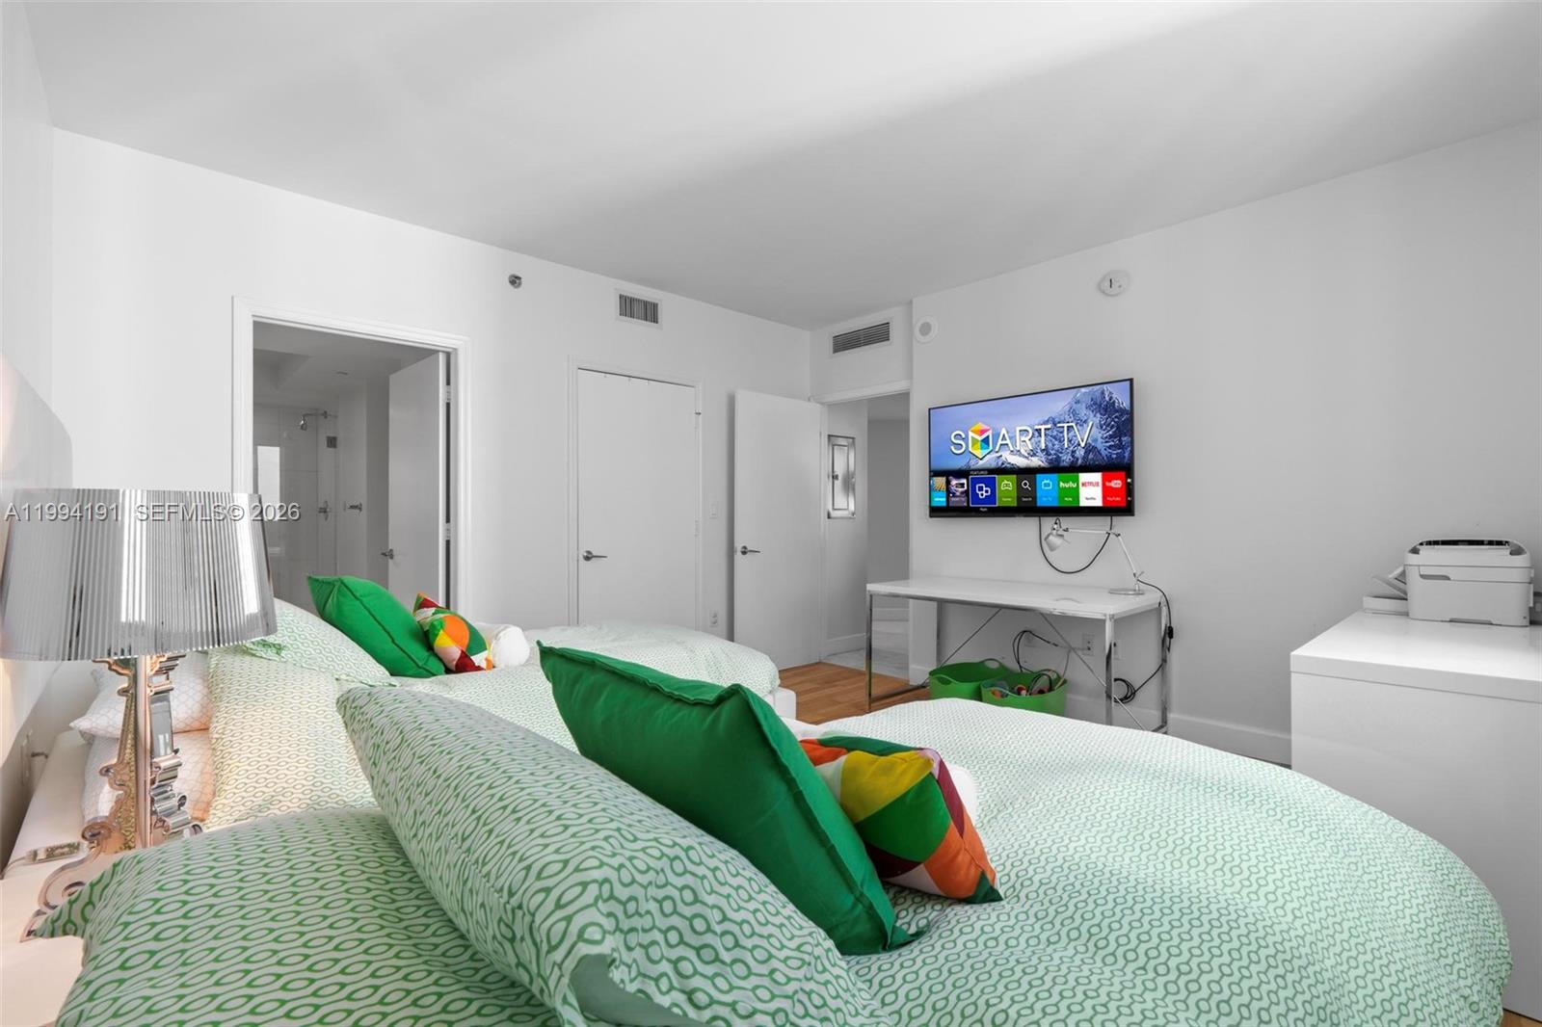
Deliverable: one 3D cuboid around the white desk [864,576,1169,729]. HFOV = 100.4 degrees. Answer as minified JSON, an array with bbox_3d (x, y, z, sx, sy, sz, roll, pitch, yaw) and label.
[{"bbox_3d":[1.295,0.794,3.533,0.730,0.755,1.360,0,0,-42],"label":"white desk"}]

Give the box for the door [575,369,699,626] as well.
[{"bbox_3d":[-0.842,0.150,4.147,0.850,2.030,0.045,0,0,-42],"label":"door"}]

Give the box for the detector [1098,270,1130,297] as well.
[{"bbox_3d":[1.844,-1.238,3.448,0.050,0.135,0.145,0,0,-42],"label":"detector"}]

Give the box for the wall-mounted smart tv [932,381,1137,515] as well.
[{"bbox_3d":[1.480,-0.340,3.830,0.060,0.715,1.240,0,0,-42],"label":"wall-mounted smart tv"}]

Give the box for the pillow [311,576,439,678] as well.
[{"bbox_3d":[-1.371,0.374,2.203,0.450,0.450,0.170,0,40,45],"label":"pillow"}]

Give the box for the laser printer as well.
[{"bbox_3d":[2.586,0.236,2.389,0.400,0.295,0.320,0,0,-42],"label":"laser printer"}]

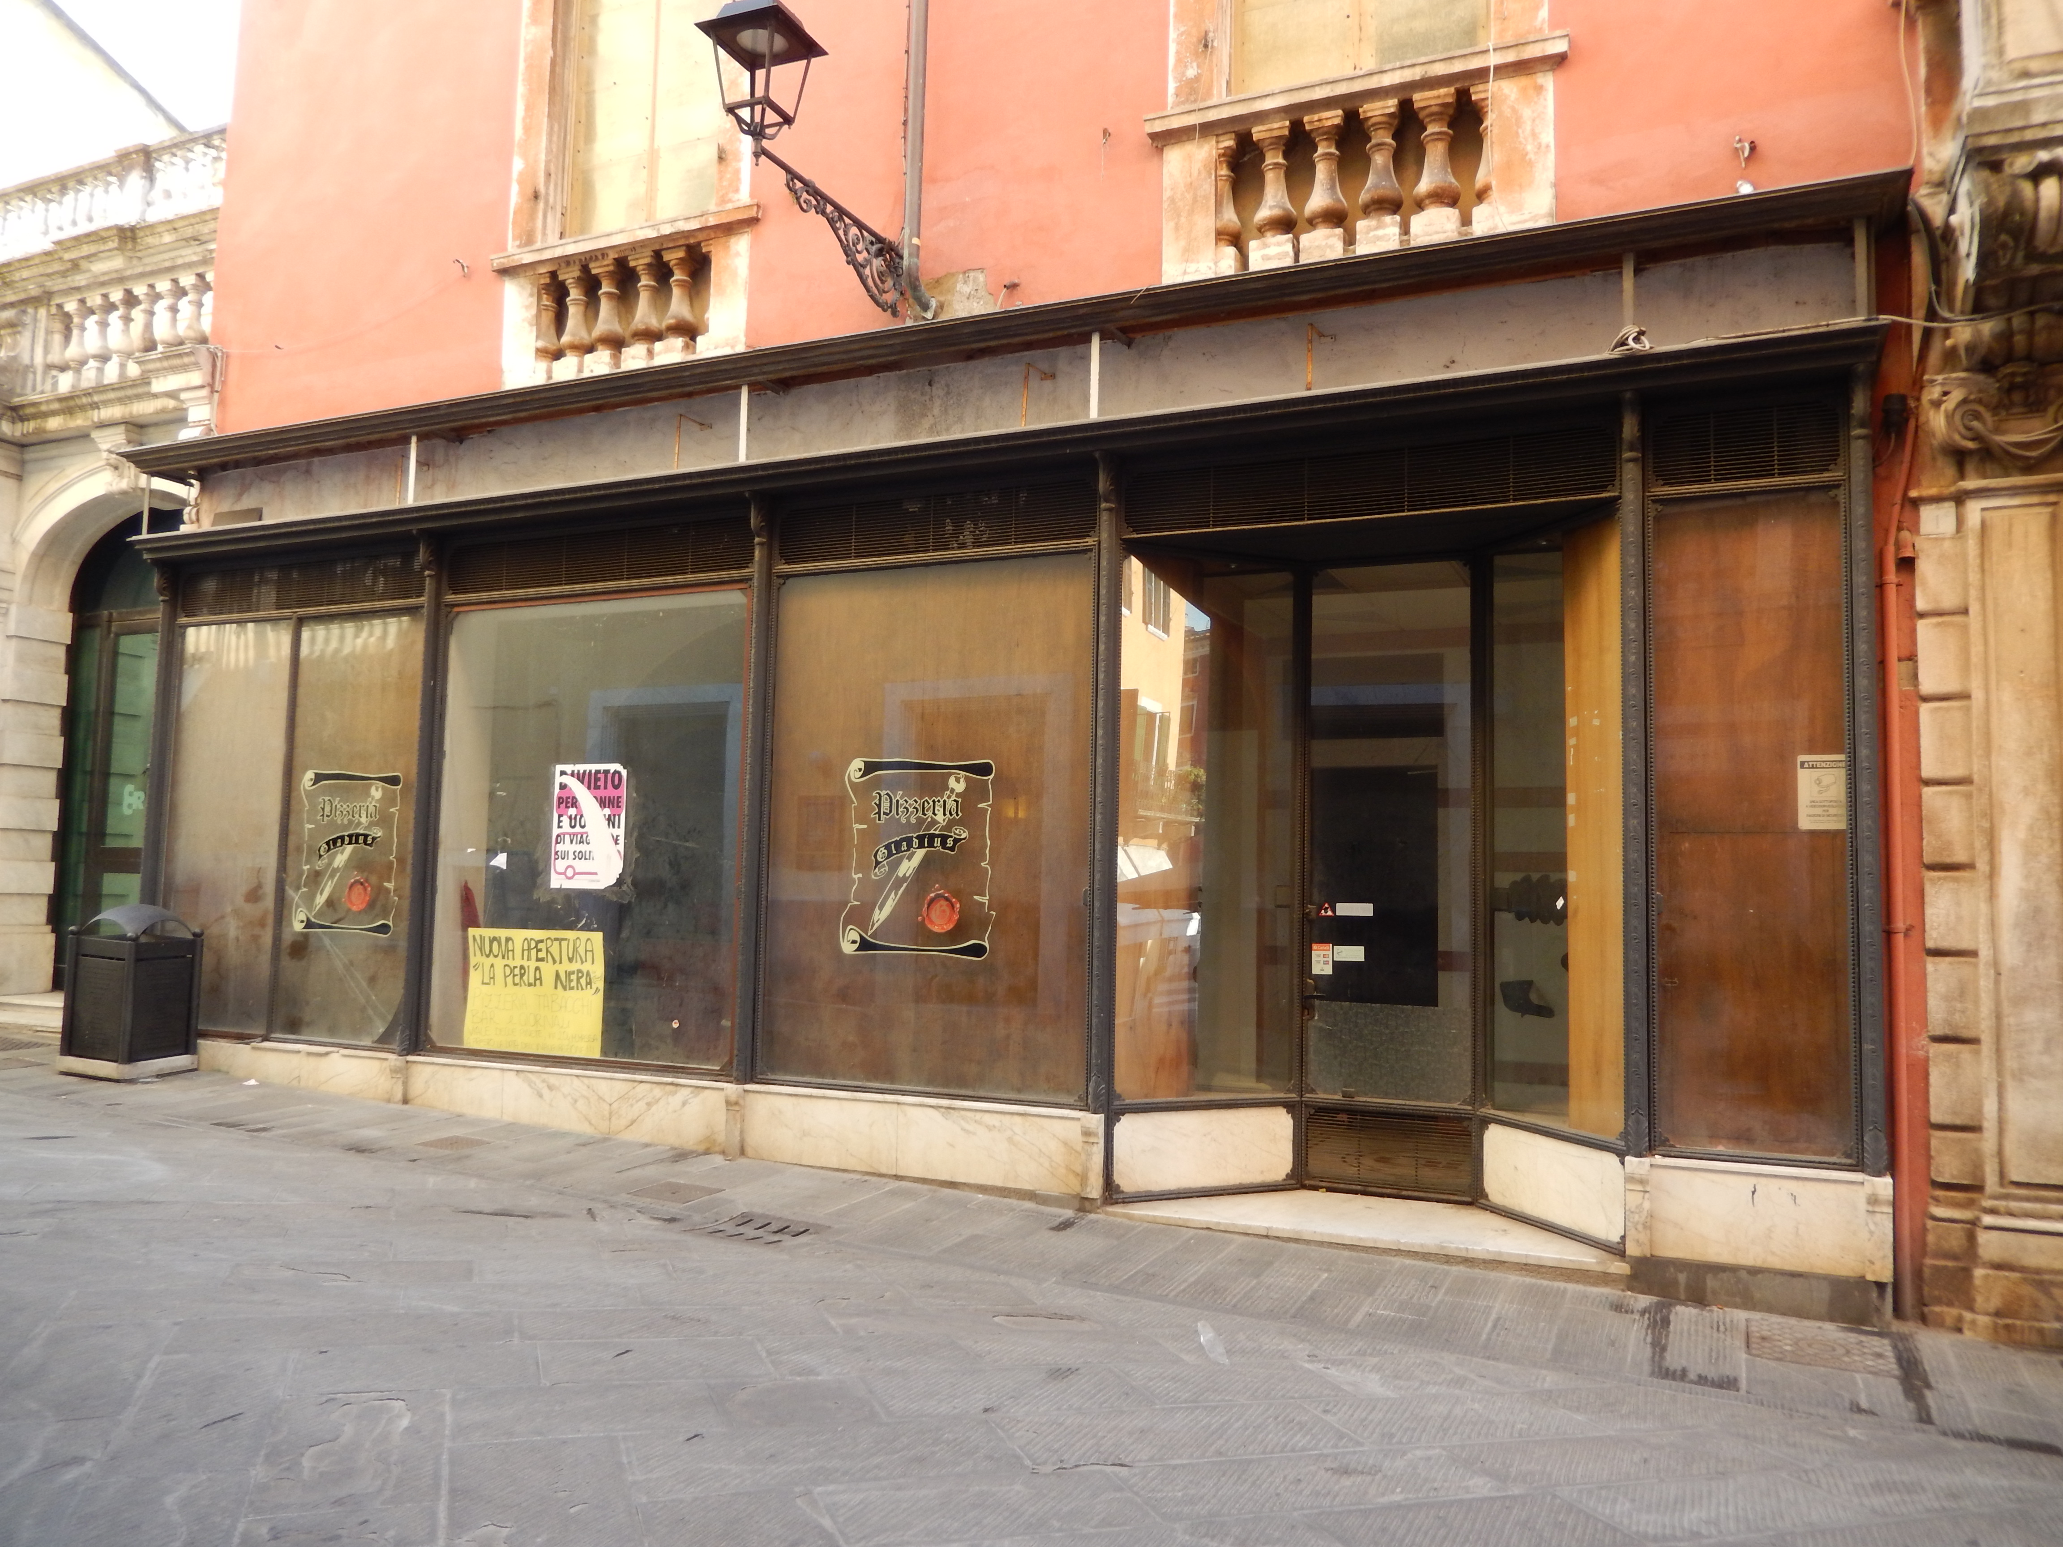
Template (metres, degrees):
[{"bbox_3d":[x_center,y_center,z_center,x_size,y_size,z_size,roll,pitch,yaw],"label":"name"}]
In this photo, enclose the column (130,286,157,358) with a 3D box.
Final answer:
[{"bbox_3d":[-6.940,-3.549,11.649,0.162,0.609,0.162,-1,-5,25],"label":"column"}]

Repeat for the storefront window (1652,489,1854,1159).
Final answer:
[{"bbox_3d":[2.893,0.181,6.007,0.721,2.720,0.071,-1,-5,25],"label":"storefront window"}]

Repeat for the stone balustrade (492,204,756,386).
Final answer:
[{"bbox_3d":[-2.492,-2.828,9.097,2.030,0.863,0.264,-1,-5,25],"label":"stone balustrade"}]

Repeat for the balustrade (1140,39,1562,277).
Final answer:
[{"bbox_3d":[1.543,-2.899,7.245,2.040,0.863,0.264,-1,-5,25],"label":"balustrade"}]

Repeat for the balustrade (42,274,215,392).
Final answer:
[{"bbox_3d":[-7.015,-3.457,11.676,2.182,0.792,0.264,-1,-5,25],"label":"balustrade"}]

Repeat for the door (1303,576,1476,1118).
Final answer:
[{"bbox_3d":[1.793,0.287,7.468,0.822,2.710,0.071,-1,-5,25],"label":"door"}]

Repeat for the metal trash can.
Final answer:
[{"bbox_3d":[-5.676,1.358,9.411,0.558,1.066,0.558,0,-5,17],"label":"metal trash can"}]

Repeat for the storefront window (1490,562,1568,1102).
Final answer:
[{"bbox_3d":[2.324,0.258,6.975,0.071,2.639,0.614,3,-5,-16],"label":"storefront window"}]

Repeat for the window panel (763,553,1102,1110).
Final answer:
[{"bbox_3d":[-0.564,0.253,7.593,1.868,2.690,0.071,-1,-5,25],"label":"window panel"}]

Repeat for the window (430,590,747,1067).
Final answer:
[{"bbox_3d":[-2.547,0.295,8.503,2.192,2.659,0.071,-1,-5,25],"label":"window"}]

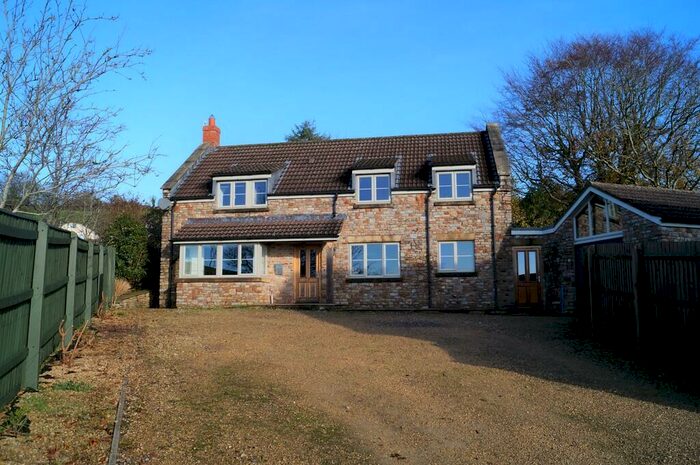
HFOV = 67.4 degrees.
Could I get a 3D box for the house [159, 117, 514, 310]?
[{"bbox_3d":[-0.360,-1.205,21.753,13.050,8.500,7.850,-1,-5,11],"label":"house"}]

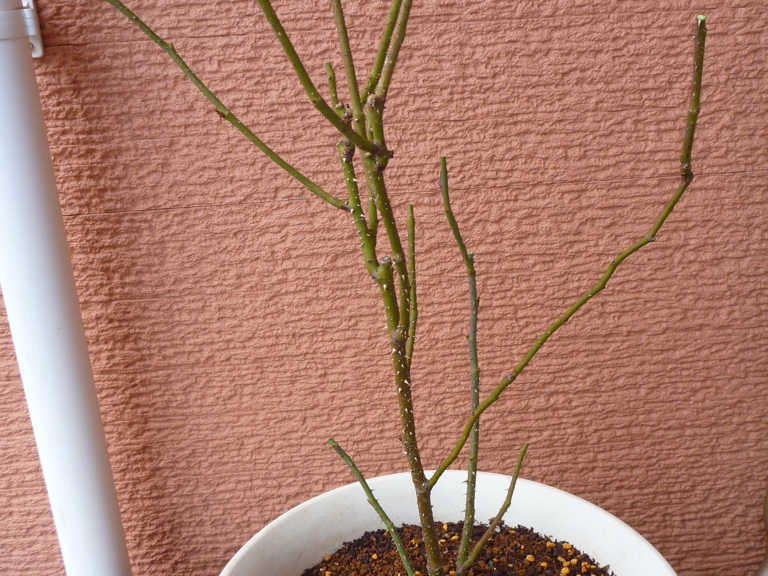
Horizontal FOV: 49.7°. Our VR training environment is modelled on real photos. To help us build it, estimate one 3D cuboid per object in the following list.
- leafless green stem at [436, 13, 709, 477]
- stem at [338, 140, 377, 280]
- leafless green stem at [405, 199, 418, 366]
[{"bbox_3d":[0.087,-0.004,0.434,0.136,0.256,0.050,-3,21,0],"label":"leafless green stem"},{"bbox_3d":[-0.013,-0.040,0.428,0.007,0.071,0.012,-13,19,4],"label":"stem"},{"bbox_3d":[0.015,0.000,0.439,0.006,0.090,0.009,0,21,-1],"label":"leafless green stem"}]

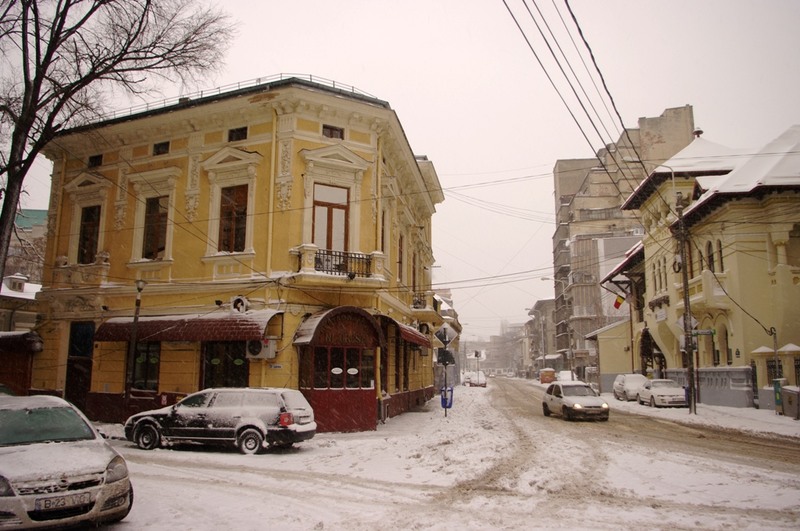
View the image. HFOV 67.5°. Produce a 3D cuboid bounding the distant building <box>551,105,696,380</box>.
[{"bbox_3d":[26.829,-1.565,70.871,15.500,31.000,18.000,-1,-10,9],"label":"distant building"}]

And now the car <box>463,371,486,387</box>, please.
[{"bbox_3d":[8.104,12.038,62.372,1.750,1.500,4.200,-1,-10,10],"label":"car"}]

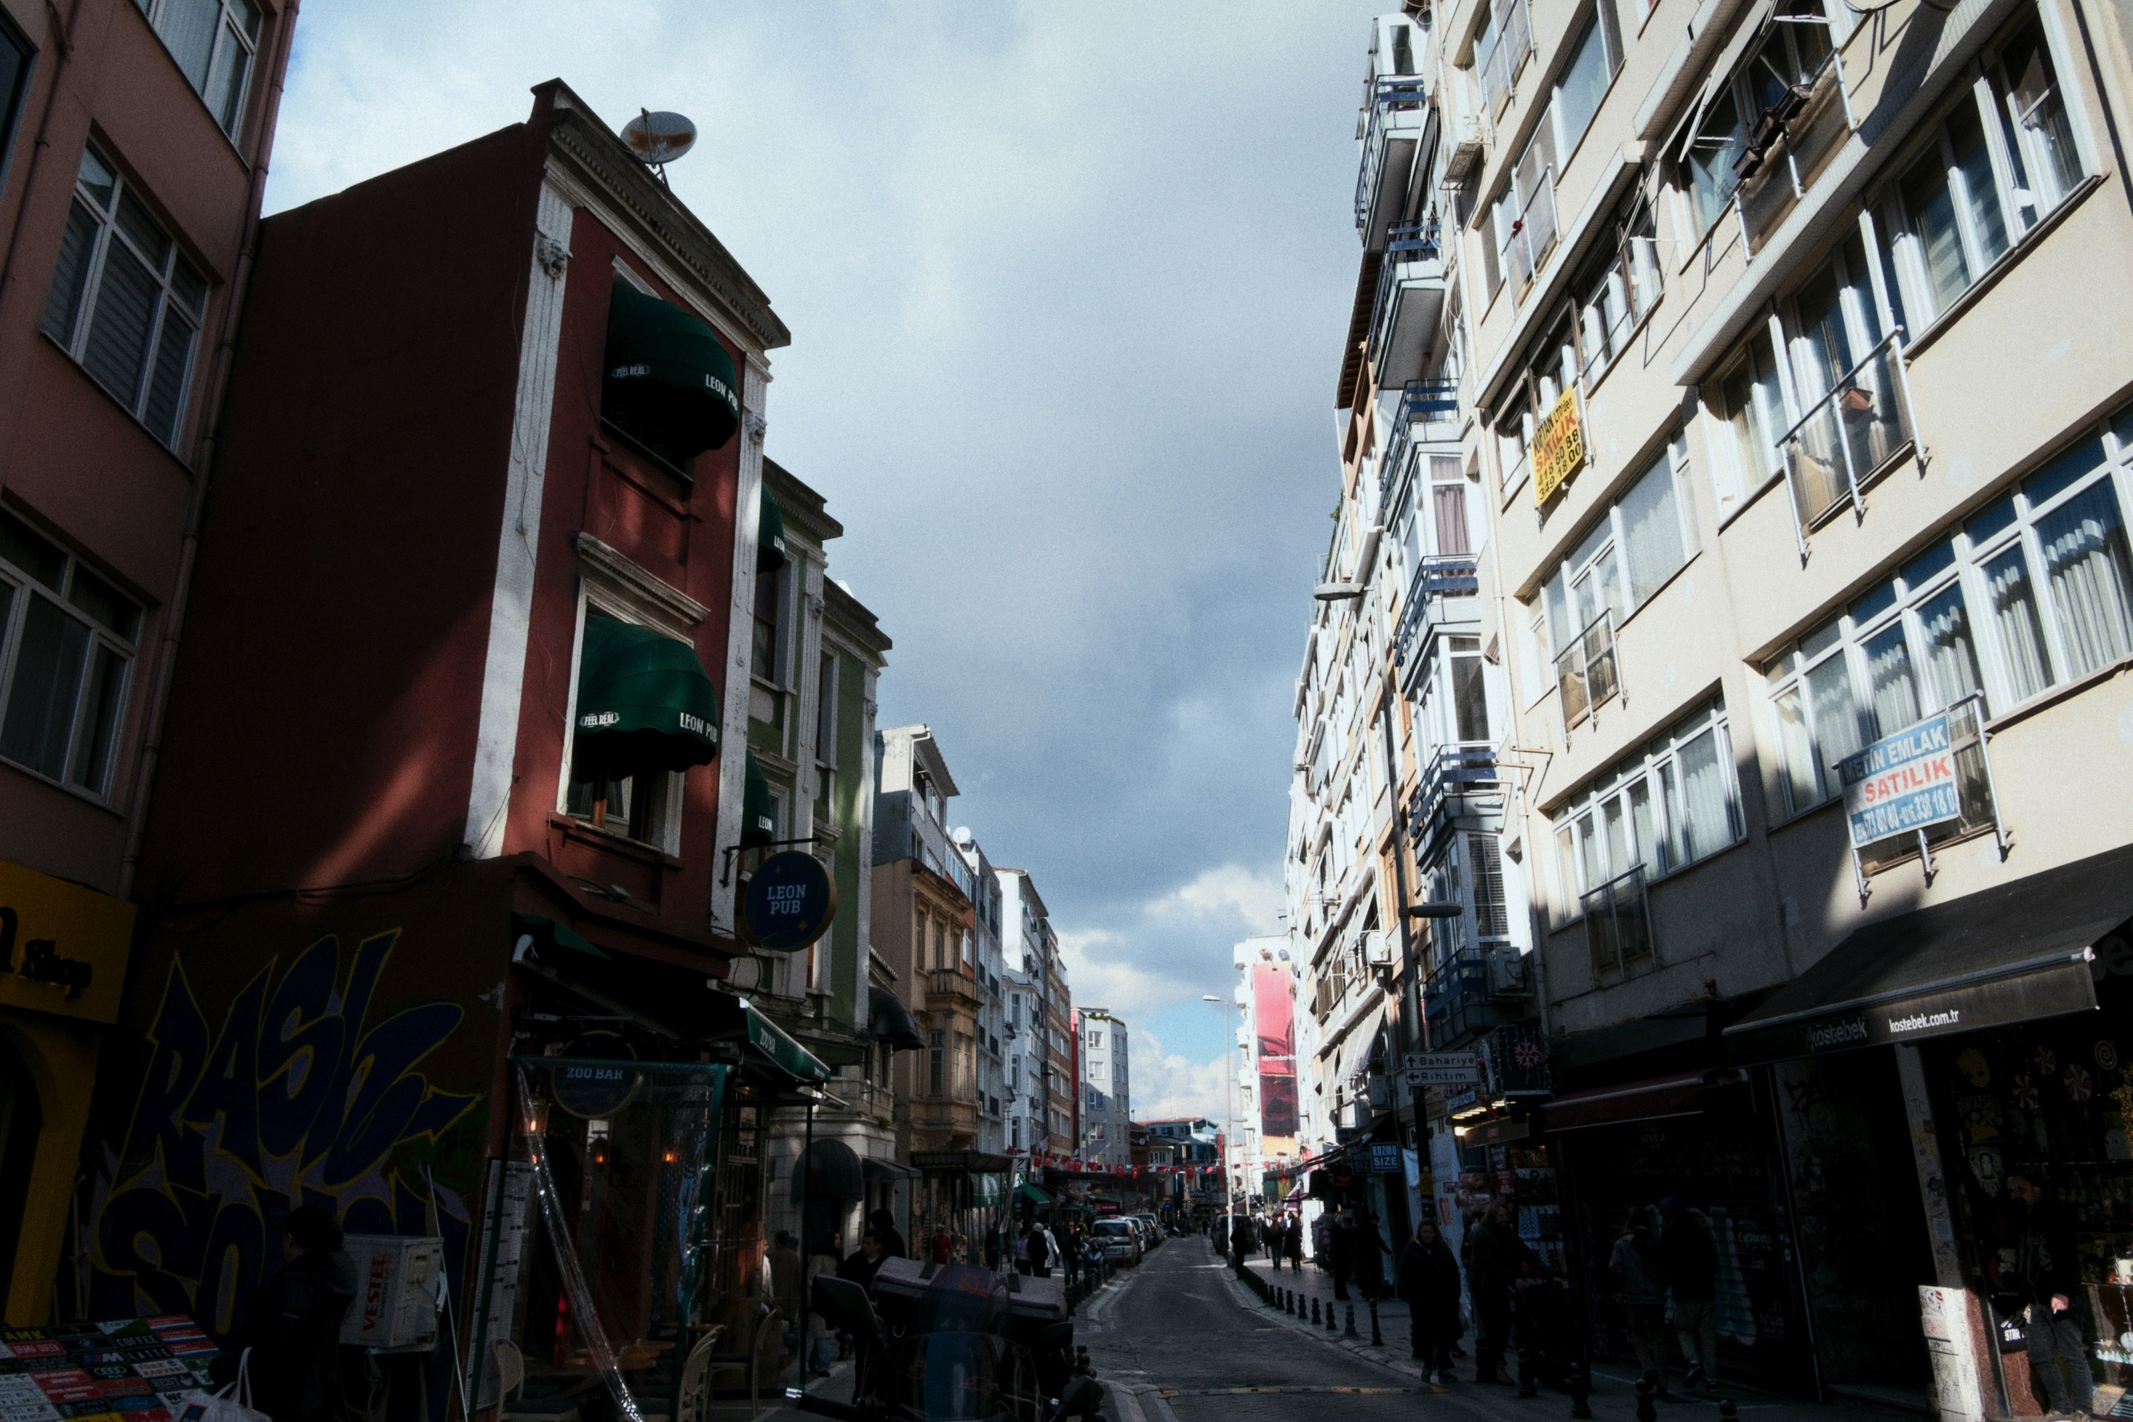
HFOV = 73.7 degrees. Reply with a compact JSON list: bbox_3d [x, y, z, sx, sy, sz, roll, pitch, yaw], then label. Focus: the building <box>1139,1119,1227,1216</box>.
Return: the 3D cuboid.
[{"bbox_3d":[15.133,60.559,185.796,10.500,13.500,10.500,-9,-20,23],"label":"building"}]

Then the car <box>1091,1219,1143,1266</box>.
[{"bbox_3d":[2.023,22.194,59.494,1.770,1.800,4.250,-2,-18,4],"label":"car"}]

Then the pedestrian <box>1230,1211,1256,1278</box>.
[{"bbox_3d":[5.616,17.174,45.420,0.520,1.720,0.380,0,-18,-1],"label":"pedestrian"}]

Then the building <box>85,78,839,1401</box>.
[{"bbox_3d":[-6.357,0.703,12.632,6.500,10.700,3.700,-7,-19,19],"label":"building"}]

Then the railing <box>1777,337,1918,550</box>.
[{"bbox_3d":[6.195,-2.068,11.260,0.150,1.060,1.760,0,-18,-2],"label":"railing"}]

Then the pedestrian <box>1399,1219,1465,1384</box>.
[{"bbox_3d":[3.921,6.324,15.279,0.620,1.640,0.420,-3,-18,7],"label":"pedestrian"}]

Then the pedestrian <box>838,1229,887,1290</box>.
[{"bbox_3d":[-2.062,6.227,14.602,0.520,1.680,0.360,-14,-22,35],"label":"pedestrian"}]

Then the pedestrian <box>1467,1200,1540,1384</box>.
[{"bbox_3d":[4.403,5.850,14.339,0.550,1.730,0.620,15,-24,-39],"label":"pedestrian"}]

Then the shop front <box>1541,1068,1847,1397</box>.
[{"bbox_3d":[6.241,5.543,15.233,0.800,3.000,4.800,0,-18,-3],"label":"shop front"}]

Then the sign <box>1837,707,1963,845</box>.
[{"bbox_3d":[6.204,0.570,10.612,0.040,0.720,1.330,0,-18,-2],"label":"sign"}]

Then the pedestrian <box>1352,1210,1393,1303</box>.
[{"bbox_3d":[6.454,11.528,30.094,0.550,1.720,0.450,14,-23,-38],"label":"pedestrian"}]

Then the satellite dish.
[{"bbox_3d":[-4.073,-5.725,14.215,0.780,0.720,0.420,-2,-18,4],"label":"satellite dish"}]

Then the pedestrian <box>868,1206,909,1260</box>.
[{"bbox_3d":[-1.970,6.373,15.607,0.450,1.710,0.520,-6,-19,15],"label":"pedestrian"}]

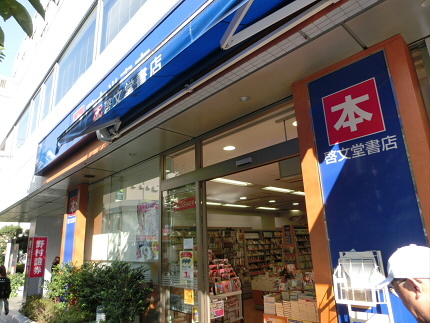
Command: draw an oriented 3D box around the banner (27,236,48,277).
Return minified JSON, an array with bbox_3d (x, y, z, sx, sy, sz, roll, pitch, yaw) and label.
[{"bbox_3d":[-7.650,4.170,12.995,0.534,1.658,0.080,12,-21,-41],"label":"banner"}]

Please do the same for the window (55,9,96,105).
[{"bbox_3d":[-3.281,-2.266,6.905,0.120,1.407,2.465,12,-21,-41],"label":"window"}]

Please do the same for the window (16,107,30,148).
[{"bbox_3d":[-6.760,-1.129,10.515,0.120,1.261,1.580,12,-21,-41],"label":"window"}]

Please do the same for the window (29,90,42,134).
[{"bbox_3d":[-5.567,-1.497,9.272,0.120,1.305,0.812,12,-21,-41],"label":"window"}]

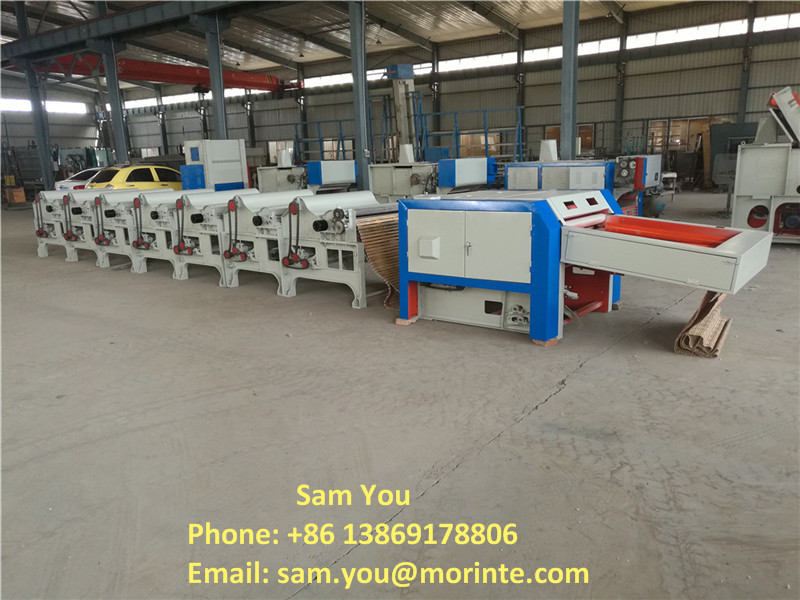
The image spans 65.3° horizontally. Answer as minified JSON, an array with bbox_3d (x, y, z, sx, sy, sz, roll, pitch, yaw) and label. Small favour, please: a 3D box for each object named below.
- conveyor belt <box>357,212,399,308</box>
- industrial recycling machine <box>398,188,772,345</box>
[{"bbox_3d":[0.194,-0.469,6.669,0.780,0.940,1.060,8,16,37],"label":"conveyor belt"},{"bbox_3d":[1.591,-0.357,5.501,2.700,1.160,1.720,8,16,37],"label":"industrial recycling machine"}]

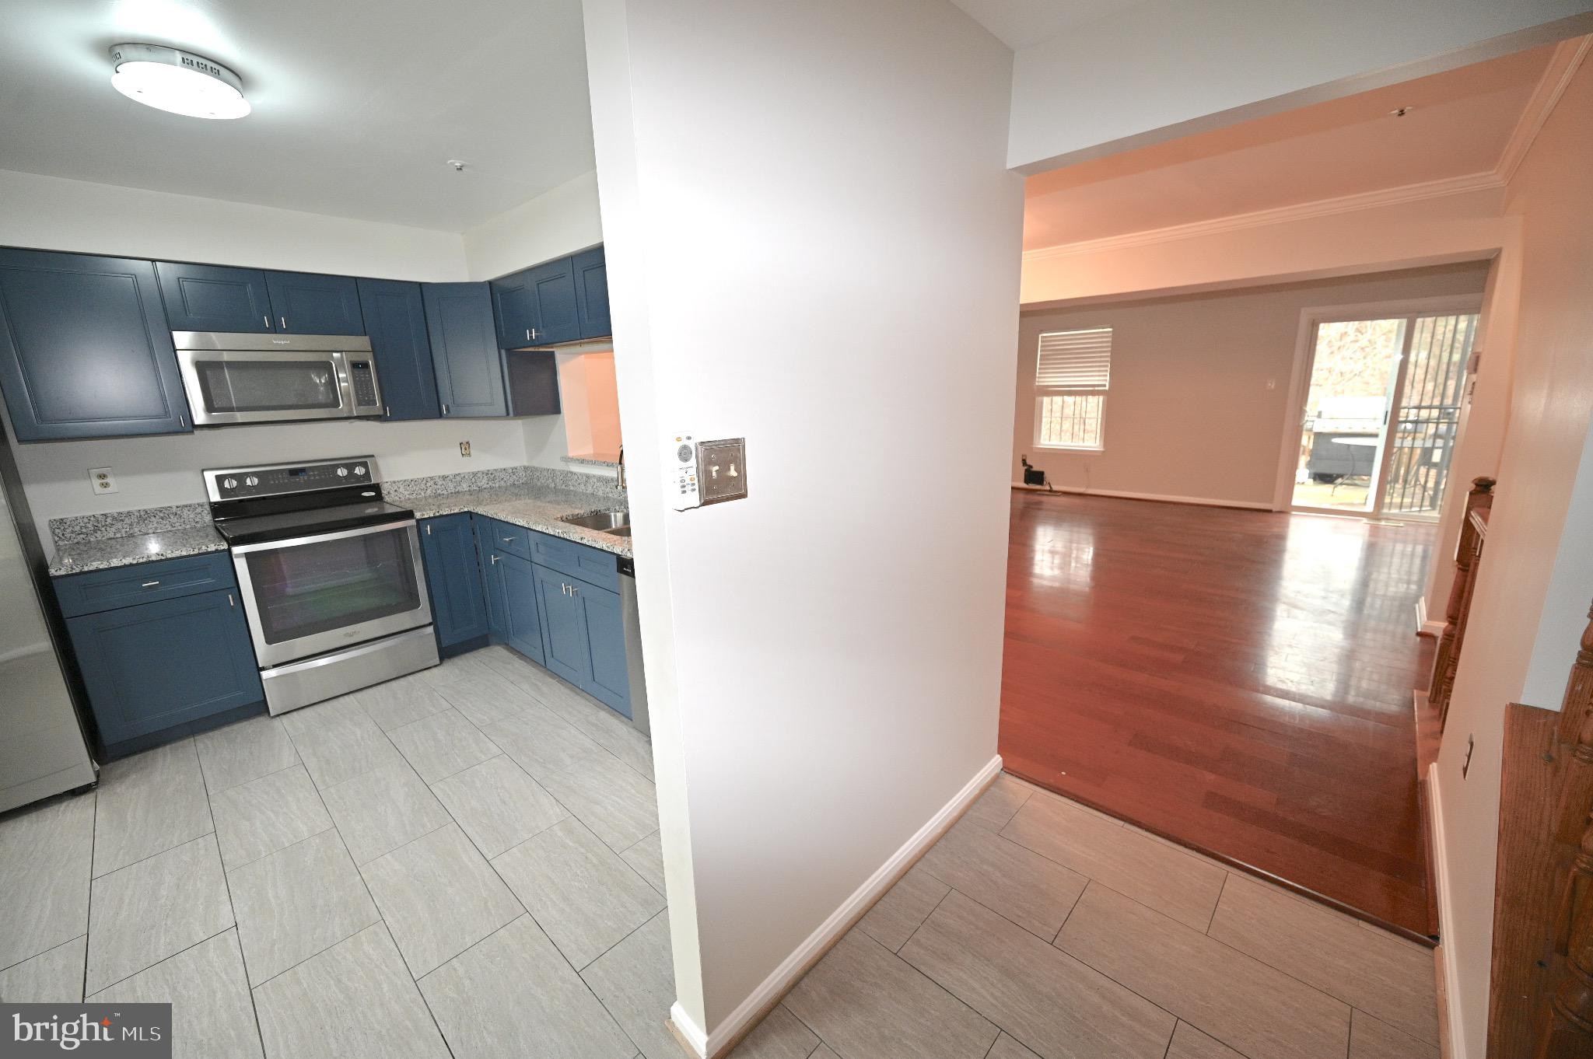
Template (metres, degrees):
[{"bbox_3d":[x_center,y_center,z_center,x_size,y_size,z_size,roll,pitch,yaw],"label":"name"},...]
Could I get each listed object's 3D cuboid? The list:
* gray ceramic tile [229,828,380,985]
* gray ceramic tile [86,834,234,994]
[{"bbox_3d":[-1.563,1.159,1.951,0.616,0.012,0.303,10,17,42],"label":"gray ceramic tile"},{"bbox_3d":[-1.982,1.168,1.932,0.603,0.010,0.301,10,17,42],"label":"gray ceramic tile"}]

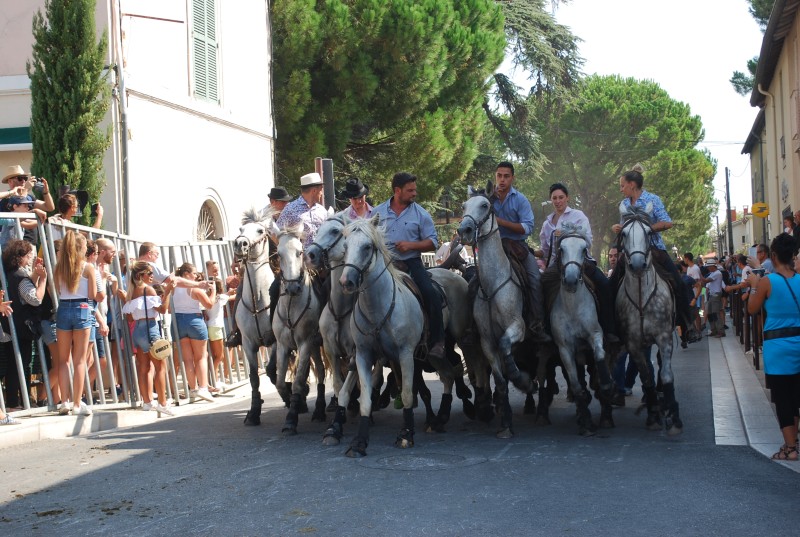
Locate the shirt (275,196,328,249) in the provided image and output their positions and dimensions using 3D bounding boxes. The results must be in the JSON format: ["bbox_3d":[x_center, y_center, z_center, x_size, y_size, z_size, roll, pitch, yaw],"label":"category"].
[{"bbox_3d":[-0.992,-0.352,13.450,0.550,0.680,0.330,-2,-1,-12],"label":"shirt"}]

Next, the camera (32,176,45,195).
[{"bbox_3d":[-3.729,-0.862,13.800,0.110,0.110,0.130,-3,-1,41],"label":"camera"}]

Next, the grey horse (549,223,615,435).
[{"bbox_3d":[1.580,0.497,11.450,0.570,1.740,2.200,-2,-1,12],"label":"grey horse"}]

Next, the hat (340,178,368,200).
[{"bbox_3d":[-0.436,-0.766,12.800,0.270,0.130,0.300,-6,23,9],"label":"hat"}]

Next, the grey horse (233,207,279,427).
[{"bbox_3d":[-1.310,0.525,14.200,0.580,2.120,2.200,-2,-1,7],"label":"grey horse"}]

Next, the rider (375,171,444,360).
[{"bbox_3d":[0.061,-0.024,10.850,0.640,1.500,0.620,-2,-1,20],"label":"rider"}]

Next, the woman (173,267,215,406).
[{"bbox_3d":[-2.369,0.726,15.400,0.430,1.600,0.450,-2,-1,36],"label":"woman"}]

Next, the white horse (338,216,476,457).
[{"bbox_3d":[0.080,0.537,11.850,0.630,1.950,2.250,-2,-1,17],"label":"white horse"}]

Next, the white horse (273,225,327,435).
[{"bbox_3d":[-0.840,0.546,12.500,0.560,1.840,2.200,-2,-1,12],"label":"white horse"}]

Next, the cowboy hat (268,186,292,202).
[{"bbox_3d":[-1.288,-0.797,14.400,0.280,0.130,0.250,13,9,39],"label":"cowboy hat"}]

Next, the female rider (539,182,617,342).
[{"bbox_3d":[1.667,-0.056,12.550,0.720,1.520,0.750,-2,-1,9],"label":"female rider"}]

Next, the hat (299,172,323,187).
[{"bbox_3d":[-0.851,-0.853,12.850,0.260,0.130,0.225,-1,-1,-37],"label":"hat"}]

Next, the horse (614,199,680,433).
[{"bbox_3d":[2.150,0.413,11.500,0.560,1.870,2.200,-2,-1,12],"label":"horse"}]

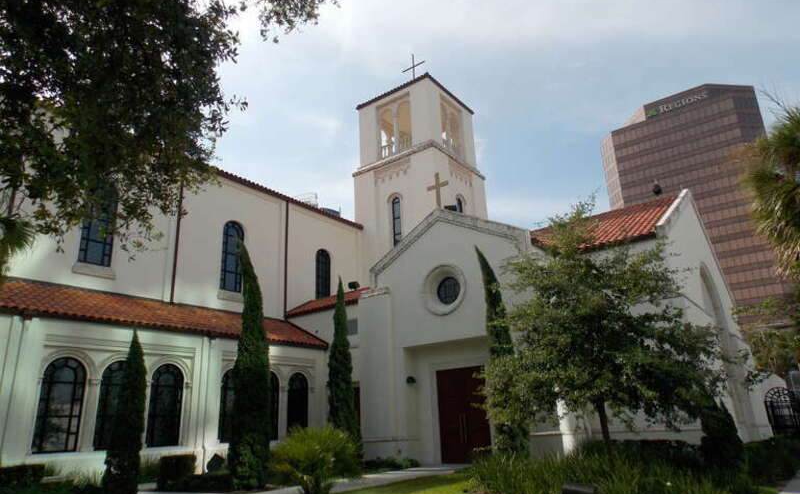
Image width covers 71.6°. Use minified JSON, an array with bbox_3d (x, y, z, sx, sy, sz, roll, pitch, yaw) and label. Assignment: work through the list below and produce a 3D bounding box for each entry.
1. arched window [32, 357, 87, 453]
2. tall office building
[{"bbox_3d":[-9.646,4.482,15.830,0.180,2.600,1.160,-15,-22,34],"label":"arched window"},{"bbox_3d":[84.086,3.649,150.614,39.500,82.500,38.000,-15,-22,34],"label":"tall office building"}]

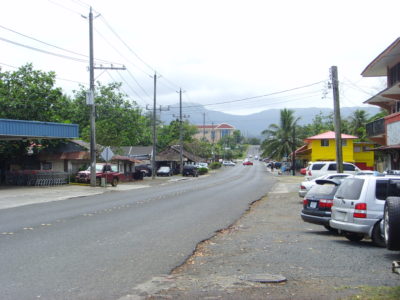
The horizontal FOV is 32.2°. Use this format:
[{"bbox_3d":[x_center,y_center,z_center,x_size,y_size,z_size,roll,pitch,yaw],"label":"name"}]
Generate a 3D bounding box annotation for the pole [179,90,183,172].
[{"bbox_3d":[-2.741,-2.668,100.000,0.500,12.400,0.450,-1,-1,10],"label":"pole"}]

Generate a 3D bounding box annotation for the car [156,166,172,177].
[{"bbox_3d":[-4.796,2.973,95.000,1.700,1.420,4.300,-1,-1,6],"label":"car"}]

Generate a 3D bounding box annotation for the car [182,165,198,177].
[{"bbox_3d":[-1.279,3.026,98.500,1.750,1.700,4.300,-1,-1,6],"label":"car"}]

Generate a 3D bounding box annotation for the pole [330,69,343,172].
[{"bbox_3d":[7.763,-1.097,39.000,0.360,7.300,0.360,-3,-1,0],"label":"pole"}]

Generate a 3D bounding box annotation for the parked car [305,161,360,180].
[{"bbox_3d":[9.000,1.620,43.300,4.750,1.780,1.860,0,-1,-3],"label":"parked car"}]

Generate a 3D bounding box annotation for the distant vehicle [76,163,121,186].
[{"bbox_3d":[-7.503,1.864,51.500,1.720,1.720,3.950,-1,-1,22],"label":"distant vehicle"}]

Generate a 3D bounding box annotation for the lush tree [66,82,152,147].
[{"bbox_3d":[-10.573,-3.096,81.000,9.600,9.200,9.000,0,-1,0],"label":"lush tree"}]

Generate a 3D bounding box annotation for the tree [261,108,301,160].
[{"bbox_3d":[12.192,-2.045,105.000,6.100,8.700,6.100,0,-1,0],"label":"tree"}]

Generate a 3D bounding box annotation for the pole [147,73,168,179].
[{"bbox_3d":[-4.843,-2.758,79.000,2.500,12.100,0.450,-1,-1,10],"label":"pole"}]

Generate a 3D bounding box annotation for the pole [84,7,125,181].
[{"bbox_3d":[-6.612,-3.676,48.000,2.700,12.400,0.450,-1,-1,10],"label":"pole"}]

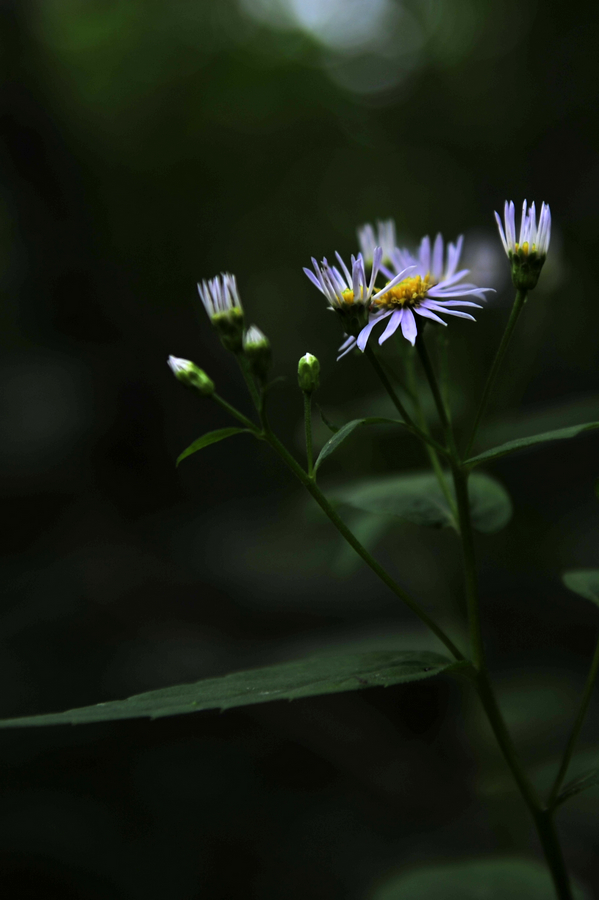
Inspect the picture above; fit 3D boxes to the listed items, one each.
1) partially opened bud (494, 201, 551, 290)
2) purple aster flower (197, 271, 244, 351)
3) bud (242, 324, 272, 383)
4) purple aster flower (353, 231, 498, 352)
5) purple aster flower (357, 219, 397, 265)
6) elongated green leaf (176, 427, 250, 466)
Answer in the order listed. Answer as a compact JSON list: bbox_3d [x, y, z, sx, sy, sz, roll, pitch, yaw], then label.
[{"bbox_3d":[0.054,-0.049,0.290,0.013,0.021,0.013,-2,5,0],"label":"partially opened bud"},{"bbox_3d":[-0.019,-0.034,0.298,0.011,0.019,0.011,-15,3,0],"label":"purple aster flower"},{"bbox_3d":[-0.011,-0.024,0.300,0.007,0.015,0.007,-8,3,0],"label":"bud"},{"bbox_3d":[0.029,-0.038,0.290,0.034,0.019,0.034,-11,31,3],"label":"purple aster flower"},{"bbox_3d":[0.021,-0.054,0.325,0.011,0.018,0.011,-3,5,0],"label":"purple aster flower"},{"bbox_3d":[-0.021,-0.001,0.290,0.019,0.004,0.005,-31,30,-4],"label":"elongated green leaf"}]

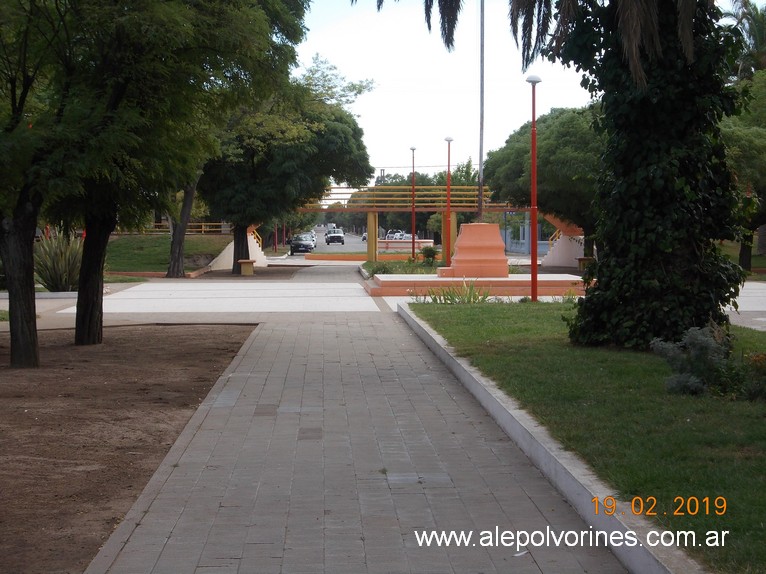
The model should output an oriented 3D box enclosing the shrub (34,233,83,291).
[{"bbox_3d":[-7.218,-0.566,40.576,1.200,1.300,1.150,0,2,-2],"label":"shrub"}]

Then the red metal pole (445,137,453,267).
[{"bbox_3d":[2.232,-2.918,61.919,0.270,4.430,0.270,0,2,-2],"label":"red metal pole"}]

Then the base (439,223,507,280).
[{"bbox_3d":[2.176,-0.893,44.076,1.700,1.300,1.400,0,2,-2],"label":"base"}]

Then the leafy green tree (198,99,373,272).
[{"bbox_3d":[-3.230,-3.218,58.198,5.900,5.600,5.600,0,2,-2],"label":"leafy green tree"}]

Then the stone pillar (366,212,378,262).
[{"bbox_3d":[-0.424,-2.042,71.264,0.440,2.000,0.420,0,2,-2],"label":"stone pillar"}]

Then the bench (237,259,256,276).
[{"bbox_3d":[-4.275,-0.609,56.891,0.550,0.480,1.400,0,2,-2],"label":"bench"}]

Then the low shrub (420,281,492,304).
[{"bbox_3d":[1.371,0.078,34.292,1.400,0.450,0.750,0,2,-2],"label":"low shrub"}]

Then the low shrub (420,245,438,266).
[{"bbox_3d":[1.584,-1.072,61.786,0.620,0.750,0.620,0,2,-2],"label":"low shrub"}]

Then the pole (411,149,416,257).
[{"bbox_3d":[1.182,-3.220,70.219,0.240,4.430,0.240,0,2,-2],"label":"pole"}]

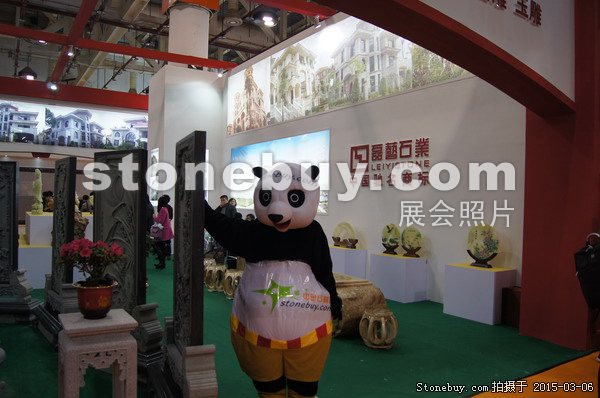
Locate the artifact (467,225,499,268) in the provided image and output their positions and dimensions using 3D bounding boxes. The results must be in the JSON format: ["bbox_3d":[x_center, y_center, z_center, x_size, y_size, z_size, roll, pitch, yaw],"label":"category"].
[{"bbox_3d":[2.594,0.659,6.370,0.150,0.610,0.500,1,0,-38],"label":"artifact"}]

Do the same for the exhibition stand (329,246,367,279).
[{"bbox_3d":[0.830,1.245,8.529,0.500,0.690,0.740,1,0,-33],"label":"exhibition stand"}]

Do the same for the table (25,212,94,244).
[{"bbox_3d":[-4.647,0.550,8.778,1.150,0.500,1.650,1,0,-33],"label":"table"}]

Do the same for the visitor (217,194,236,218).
[{"bbox_3d":[-1.619,0.749,9.801,0.500,1.655,0.320,1,0,22],"label":"visitor"}]

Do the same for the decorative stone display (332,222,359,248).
[{"bbox_3d":[0.898,0.705,8.730,0.150,0.470,0.620,1,0,-34],"label":"decorative stone display"}]

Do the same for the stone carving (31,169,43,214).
[{"bbox_3d":[-5.136,-0.139,8.768,0.210,0.870,0.200,1,0,-6],"label":"stone carving"}]

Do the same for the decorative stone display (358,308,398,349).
[{"bbox_3d":[0.897,1.466,5.093,0.430,0.370,0.430,1,0,0],"label":"decorative stone display"}]

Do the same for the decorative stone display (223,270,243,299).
[{"bbox_3d":[-1.058,1.392,7.347,0.370,0.435,0.370,1,0,0],"label":"decorative stone display"}]

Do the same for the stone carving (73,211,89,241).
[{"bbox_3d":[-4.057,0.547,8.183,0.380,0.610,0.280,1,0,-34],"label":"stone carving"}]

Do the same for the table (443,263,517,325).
[{"bbox_3d":[2.540,1.327,6.387,0.490,0.700,0.740,1,0,-34],"label":"table"}]

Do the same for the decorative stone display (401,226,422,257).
[{"bbox_3d":[1.840,0.703,7.392,0.360,0.490,0.140,1,0,39],"label":"decorative stone display"}]

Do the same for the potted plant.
[{"bbox_3d":[-1.369,0.519,2.950,0.420,0.500,0.400,1,0,-25],"label":"potted plant"}]

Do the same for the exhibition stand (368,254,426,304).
[{"bbox_3d":[1.626,1.264,7.371,0.500,0.690,0.750,1,0,-33],"label":"exhibition stand"}]

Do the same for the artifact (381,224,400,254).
[{"bbox_3d":[1.567,0.692,7.755,0.140,0.500,0.400,1,0,-42],"label":"artifact"}]

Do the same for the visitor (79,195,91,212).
[{"bbox_3d":[-6.332,0.682,13.200,0.440,1.630,0.280,1,0,-6],"label":"visitor"}]

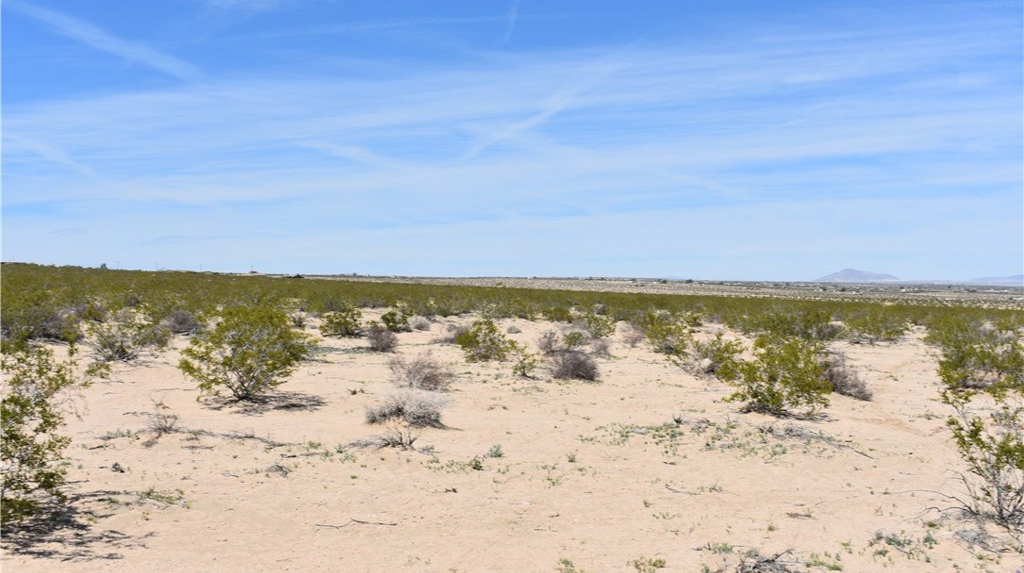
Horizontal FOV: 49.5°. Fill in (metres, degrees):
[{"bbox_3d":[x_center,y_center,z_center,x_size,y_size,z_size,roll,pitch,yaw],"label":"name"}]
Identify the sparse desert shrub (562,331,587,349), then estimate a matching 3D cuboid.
[{"bbox_3d":[1.455,1.257,25.585,0.577,0.438,0.519,0,0,0],"label":"sparse desert shrub"}]

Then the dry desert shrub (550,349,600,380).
[{"bbox_3d":[1.003,1.268,17.800,0.755,0.498,0.720,0,0,0],"label":"dry desert shrub"}]

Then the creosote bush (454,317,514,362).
[{"bbox_3d":[-0.552,1.070,22.387,1.130,0.807,0.961,0,0,0],"label":"creosote bush"}]

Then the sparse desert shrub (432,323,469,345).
[{"bbox_3d":[-1.520,1.195,27.904,0.956,0.478,0.812,0,0,0],"label":"sparse desert shrub"}]

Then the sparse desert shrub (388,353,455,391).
[{"bbox_3d":[-1.363,1.299,16.800,0.984,0.568,0.886,1,0,0],"label":"sparse desert shrub"}]

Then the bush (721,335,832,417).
[{"bbox_3d":[3.353,1.095,14.045,1.418,0.924,1.276,0,0,0],"label":"bush"}]

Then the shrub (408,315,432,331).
[{"bbox_3d":[-3.115,1.248,37.671,0.798,0.526,0.718,1,0,0],"label":"shrub"}]

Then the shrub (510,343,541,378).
[{"bbox_3d":[0.255,1.223,18.712,0.557,0.557,0.501,0,0,0],"label":"shrub"}]

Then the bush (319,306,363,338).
[{"bbox_3d":[-4.902,1.057,31.894,1.207,0.791,1.087,1,0,0],"label":"bush"}]

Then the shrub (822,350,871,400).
[{"bbox_3d":[4.724,1.235,15.751,0.795,0.653,0.716,0,0,0],"label":"shrub"}]

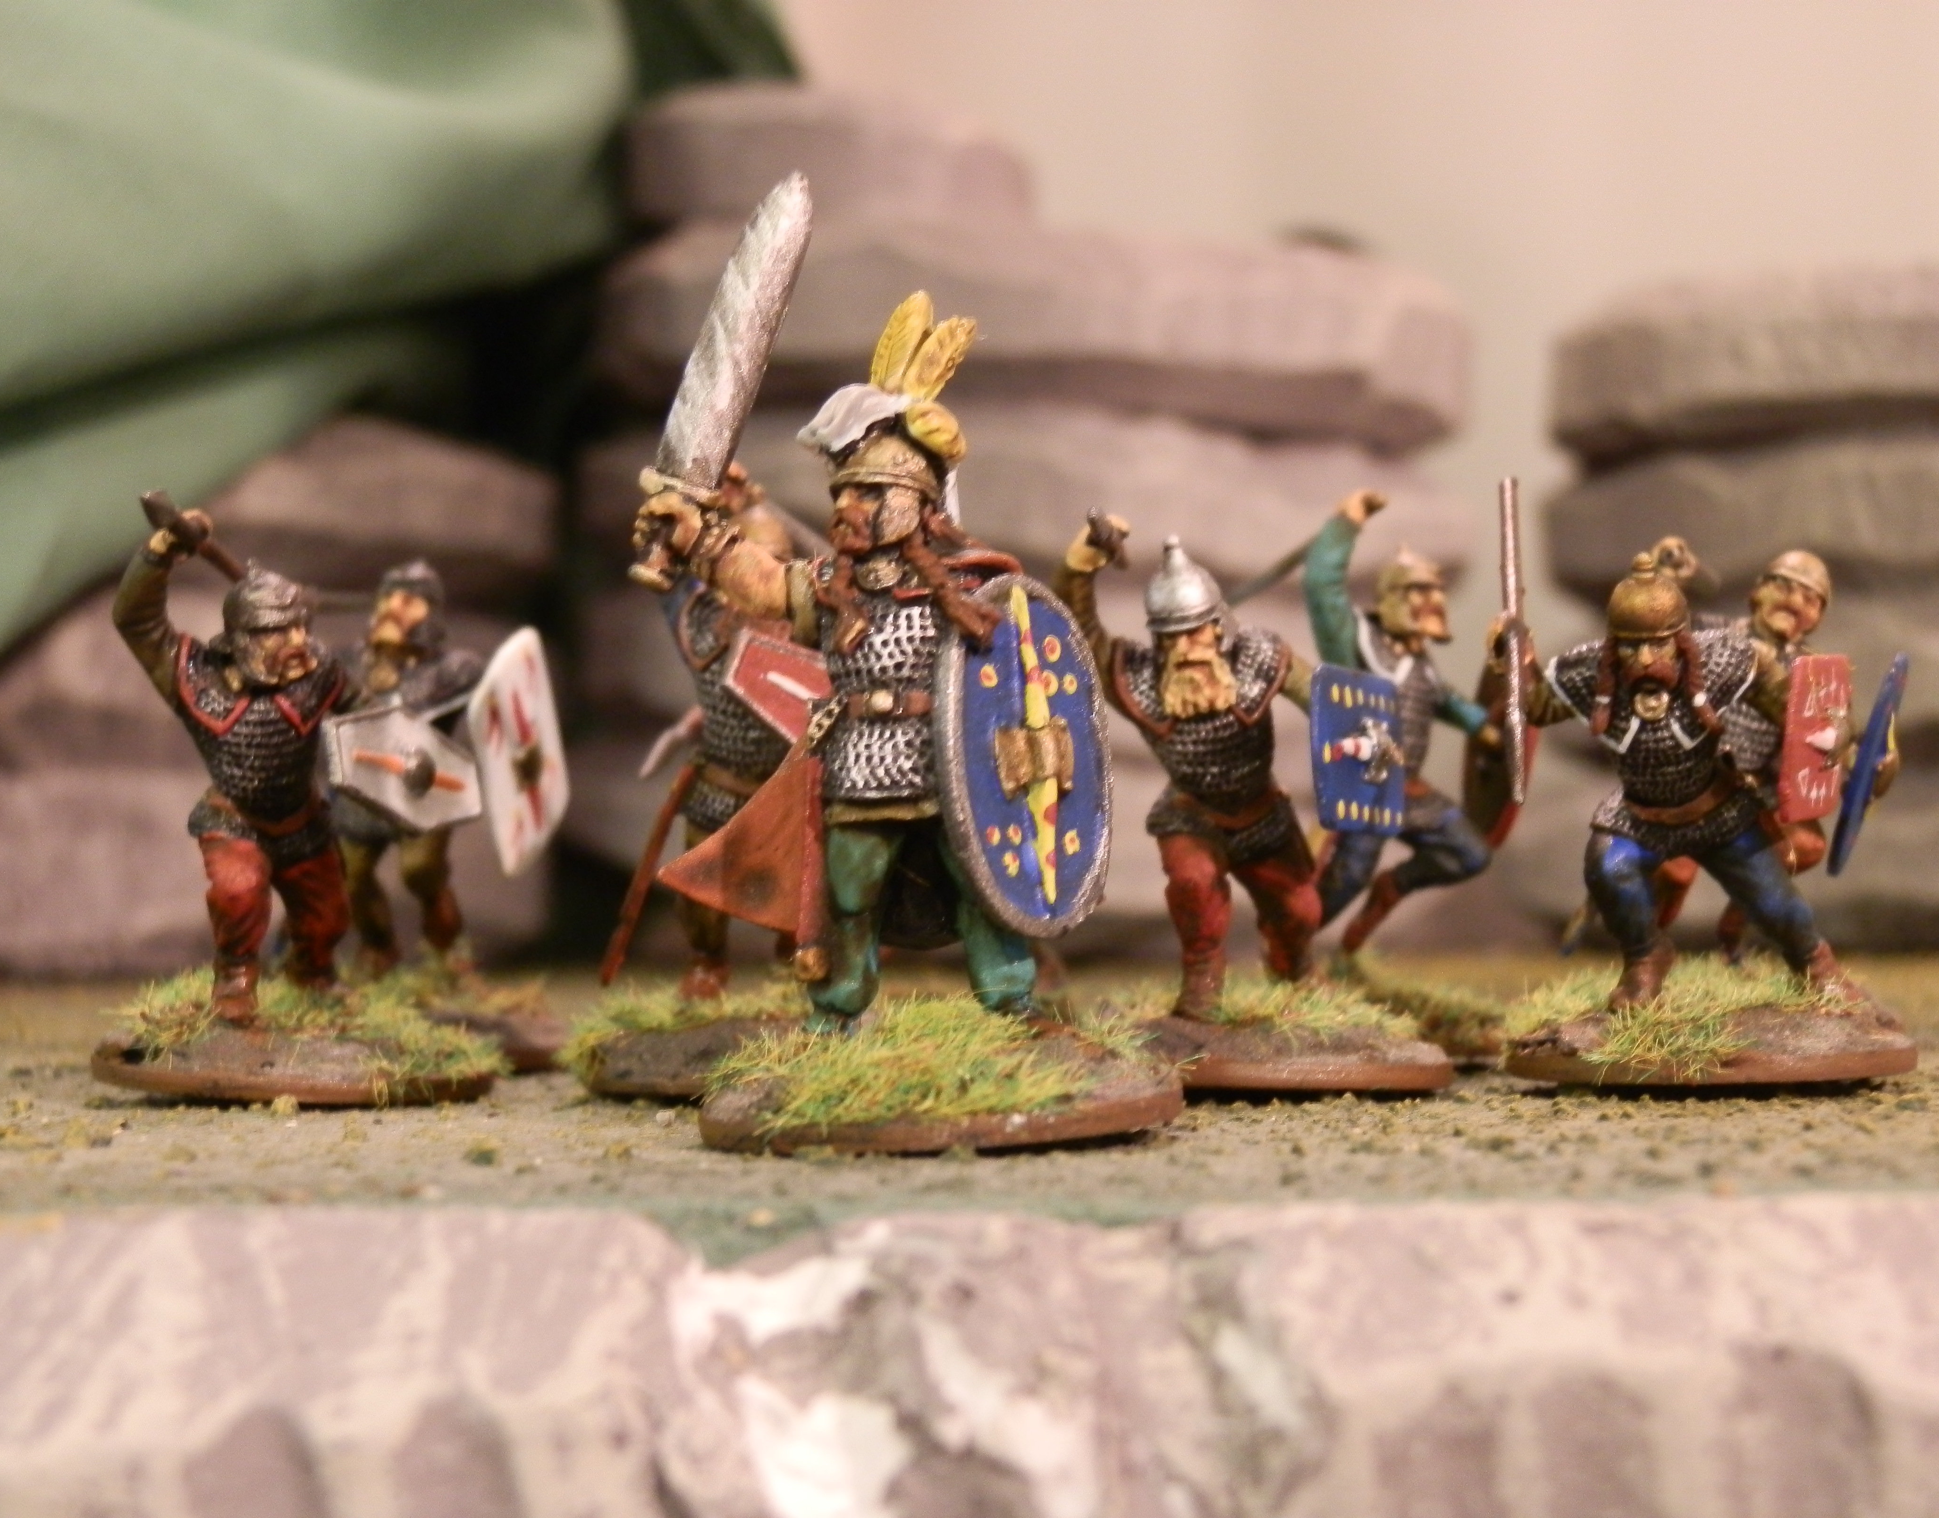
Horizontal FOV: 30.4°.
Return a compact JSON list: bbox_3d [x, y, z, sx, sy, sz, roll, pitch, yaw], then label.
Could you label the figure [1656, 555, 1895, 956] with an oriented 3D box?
[{"bbox_3d":[0.055,0.000,0.246,0.018,0.029,0.019,0,0,-37],"label":"figure"}]

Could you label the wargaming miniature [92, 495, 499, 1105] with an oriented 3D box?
[{"bbox_3d":[-0.041,0.002,0.219,0.025,0.036,0.025,0,0,-16],"label":"wargaming miniature"}]

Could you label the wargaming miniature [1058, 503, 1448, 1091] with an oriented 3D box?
[{"bbox_3d":[0.017,0.002,0.218,0.025,0.034,0.025,0,0,-2],"label":"wargaming miniature"}]

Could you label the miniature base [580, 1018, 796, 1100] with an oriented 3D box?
[{"bbox_3d":[-0.011,0.018,0.221,0.025,0.004,0.025,0,0,0],"label":"miniature base"}]

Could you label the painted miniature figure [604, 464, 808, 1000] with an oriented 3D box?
[{"bbox_3d":[-0.014,-0.002,0.221,0.018,0.034,0.018,0,0,-25],"label":"painted miniature figure"}]

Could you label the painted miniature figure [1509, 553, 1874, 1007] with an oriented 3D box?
[{"bbox_3d":[0.044,0.002,0.215,0.024,0.028,0.017,0,0,10],"label":"painted miniature figure"}]

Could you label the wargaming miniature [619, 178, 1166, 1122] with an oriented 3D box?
[{"bbox_3d":[-0.004,-0.005,0.187,0.029,0.050,0.025,0,0,13],"label":"wargaming miniature"}]

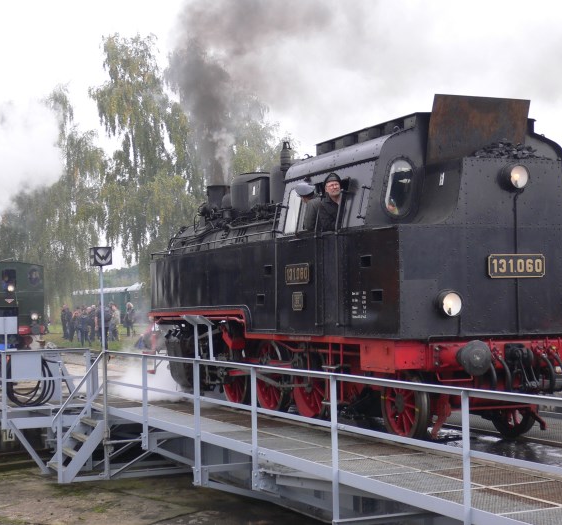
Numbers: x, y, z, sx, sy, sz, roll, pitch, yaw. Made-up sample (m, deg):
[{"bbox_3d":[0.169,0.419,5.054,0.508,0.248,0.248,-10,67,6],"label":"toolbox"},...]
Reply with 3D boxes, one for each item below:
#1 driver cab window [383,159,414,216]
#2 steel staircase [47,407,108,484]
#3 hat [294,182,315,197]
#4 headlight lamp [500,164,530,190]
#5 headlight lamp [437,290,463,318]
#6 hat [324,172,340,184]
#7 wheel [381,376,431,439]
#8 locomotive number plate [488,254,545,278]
[{"bbox_3d":[1.366,-0.873,14.229,0.410,0.690,0.060,0,-2,-23],"label":"driver cab window"},{"bbox_3d":[-3.545,3.107,21.323,0.870,1.220,1.120,0,-2,-23],"label":"steel staircase"},{"bbox_3d":[0.299,-0.926,15.691,0.260,0.140,0.240,-3,-3,41],"label":"hat"},{"bbox_3d":[2.611,-0.942,13.738,0.280,0.280,0.170,0,-2,-23],"label":"headlight lamp"},{"bbox_3d":[1.820,0.448,13.354,0.280,0.280,0.160,0,-2,-23],"label":"headlight lamp"},{"bbox_3d":[0.625,-1.019,14.965,0.200,0.140,0.250,0,-2,-13],"label":"hat"},{"bbox_3d":[1.459,1.660,14.567,0.140,0.920,0.920,0,-2,-23],"label":"wheel"},{"bbox_3d":[2.626,0.045,13.762,0.730,0.260,0.035,0,-2,-23],"label":"locomotive number plate"}]

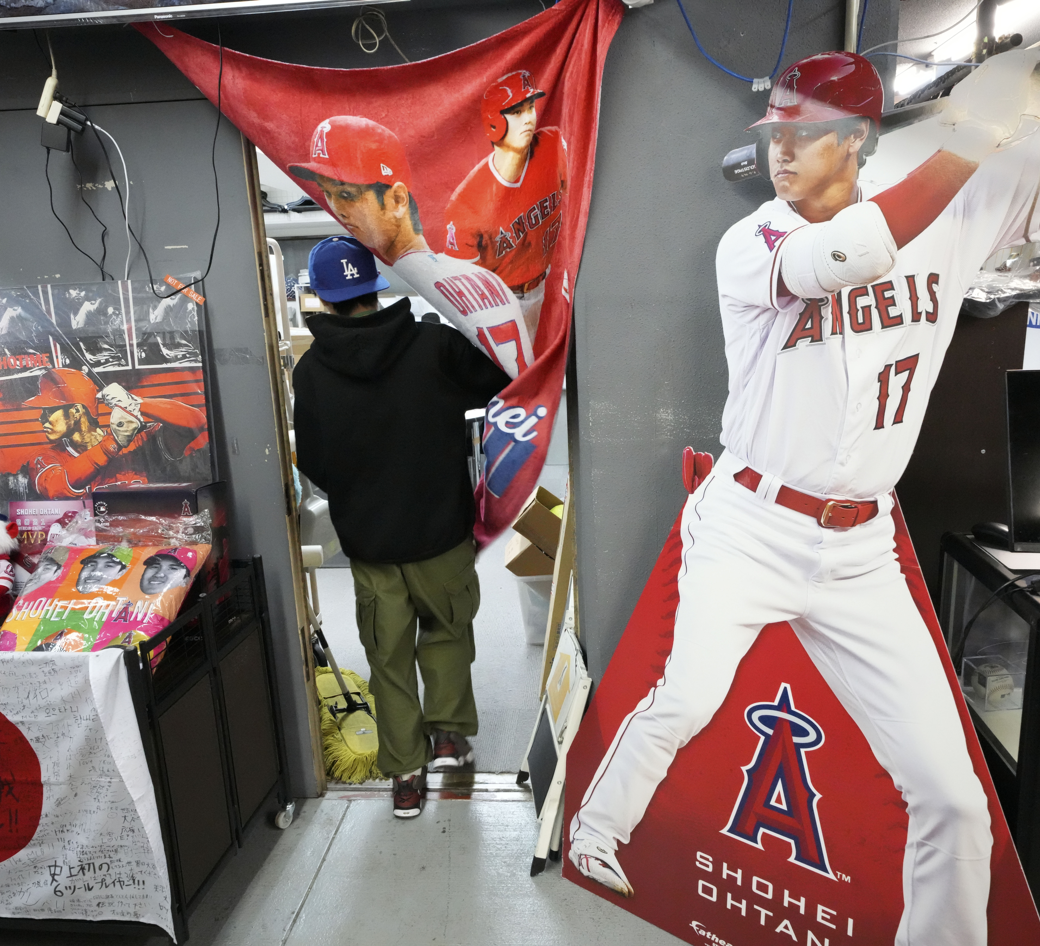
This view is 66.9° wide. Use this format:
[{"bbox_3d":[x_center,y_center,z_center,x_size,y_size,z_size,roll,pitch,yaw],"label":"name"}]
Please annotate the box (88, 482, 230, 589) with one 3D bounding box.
[{"bbox_3d":[-0.951,0.202,2.123,0.285,0.330,0.145,0,6,10],"label":"box"}]

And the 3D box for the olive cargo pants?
[{"bbox_3d":[-0.317,0.508,2.407,0.380,0.780,0.330,-3,13,0],"label":"olive cargo pants"}]

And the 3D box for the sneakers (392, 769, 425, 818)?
[{"bbox_3d":[-0.346,0.955,2.518,0.097,0.122,0.285,-3,13,-4],"label":"sneakers"}]

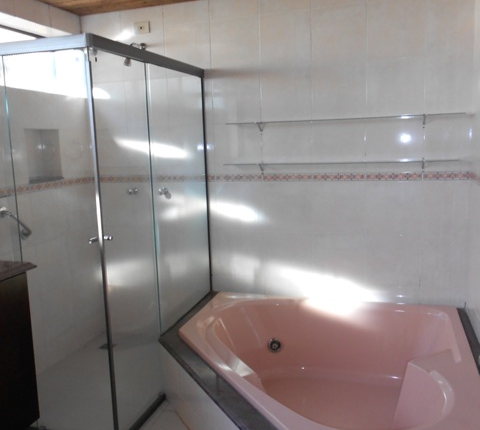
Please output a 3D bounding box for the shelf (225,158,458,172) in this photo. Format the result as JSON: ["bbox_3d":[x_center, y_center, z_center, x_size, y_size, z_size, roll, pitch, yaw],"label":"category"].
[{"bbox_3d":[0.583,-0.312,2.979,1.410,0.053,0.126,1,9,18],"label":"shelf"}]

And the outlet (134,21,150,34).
[{"bbox_3d":[-0.674,-1.284,3.293,0.113,0.077,0.012,1,9,18],"label":"outlet"}]

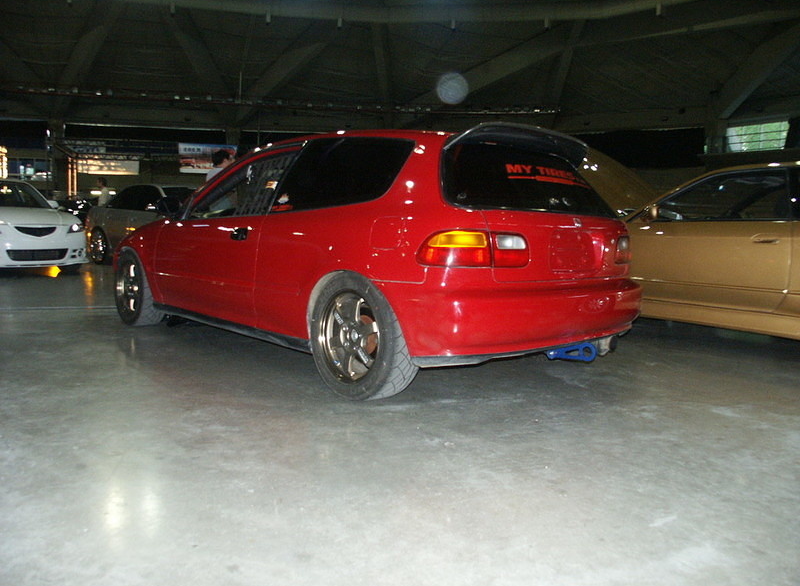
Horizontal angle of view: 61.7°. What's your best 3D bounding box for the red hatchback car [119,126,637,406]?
[{"bbox_3d":[-0.518,-0.334,4.480,1.720,1.320,4.080,-4,8,-43],"label":"red hatchback car"}]

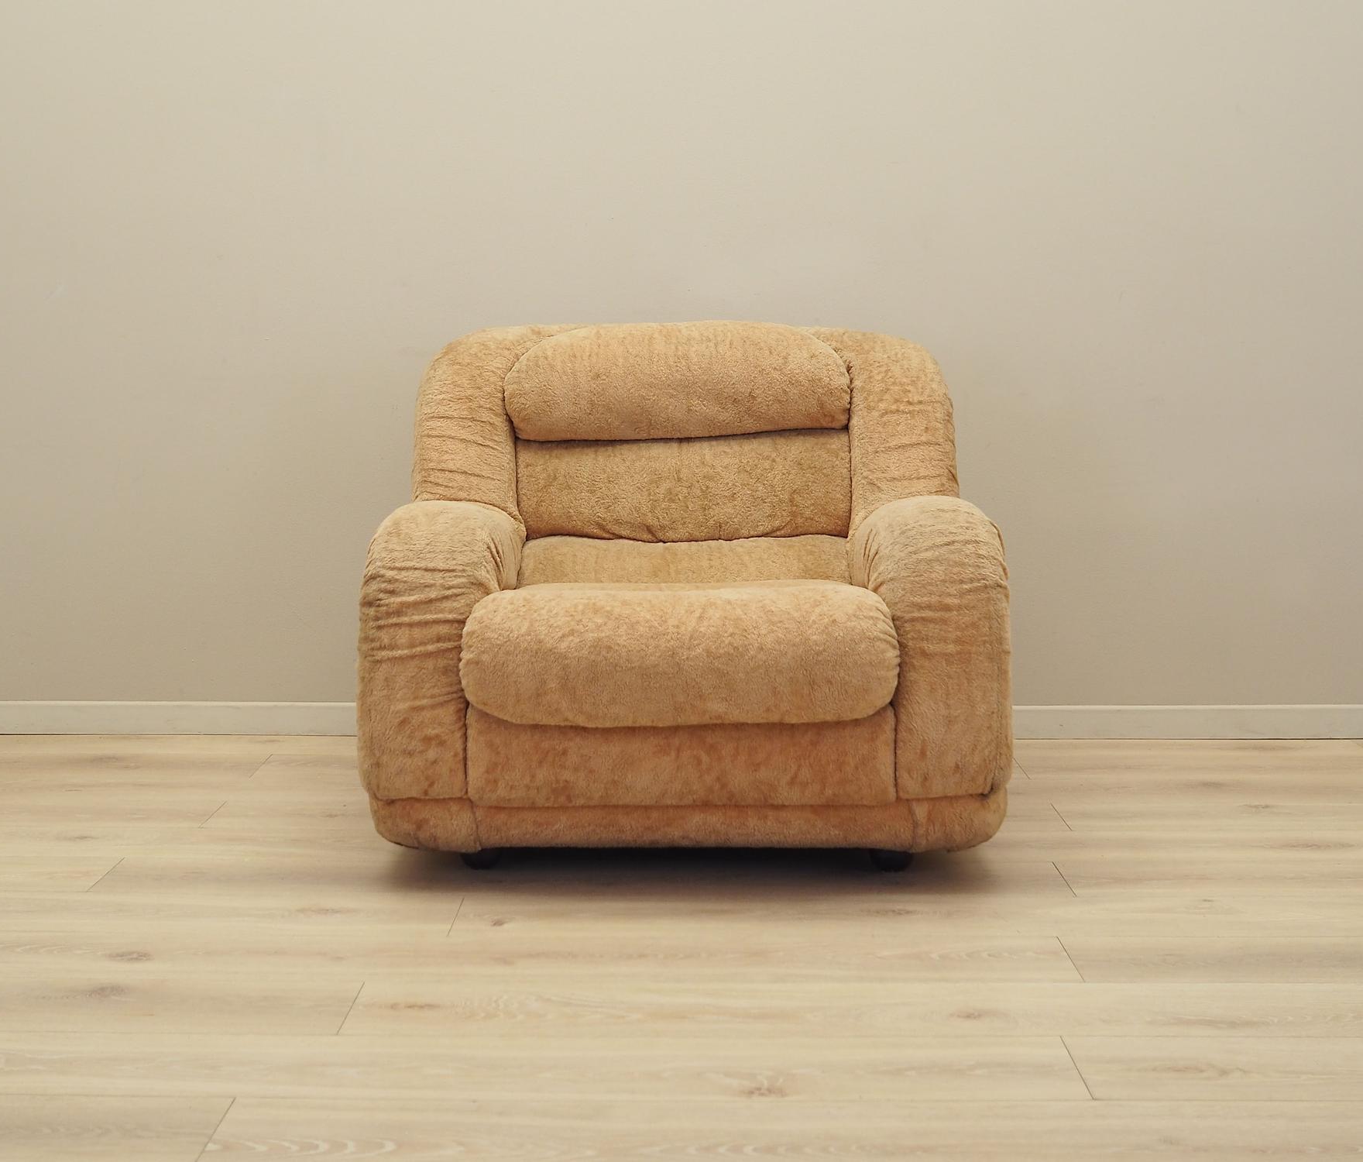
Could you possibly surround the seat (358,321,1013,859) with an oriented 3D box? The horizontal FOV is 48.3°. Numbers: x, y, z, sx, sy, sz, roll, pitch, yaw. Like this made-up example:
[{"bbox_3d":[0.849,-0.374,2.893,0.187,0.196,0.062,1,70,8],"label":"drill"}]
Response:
[{"bbox_3d":[0.008,-0.014,2.530,0.968,0.831,0.817,0,9,1],"label":"seat"}]

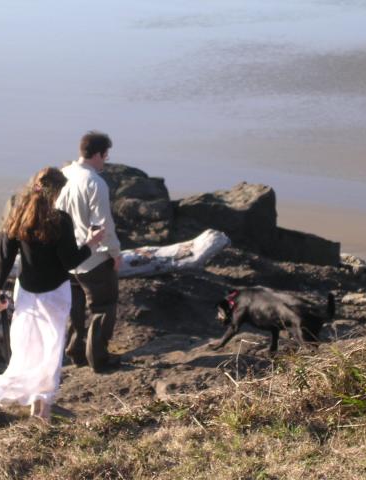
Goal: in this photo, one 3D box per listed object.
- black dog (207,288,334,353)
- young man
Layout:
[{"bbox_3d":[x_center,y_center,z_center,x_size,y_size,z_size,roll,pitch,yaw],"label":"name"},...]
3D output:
[{"bbox_3d":[0.685,0.610,14.100,0.920,0.500,0.280,4,13,18],"label":"black dog"},{"bbox_3d":[-0.685,0.089,13.250,0.530,1.750,0.400,10,16,39],"label":"young man"}]

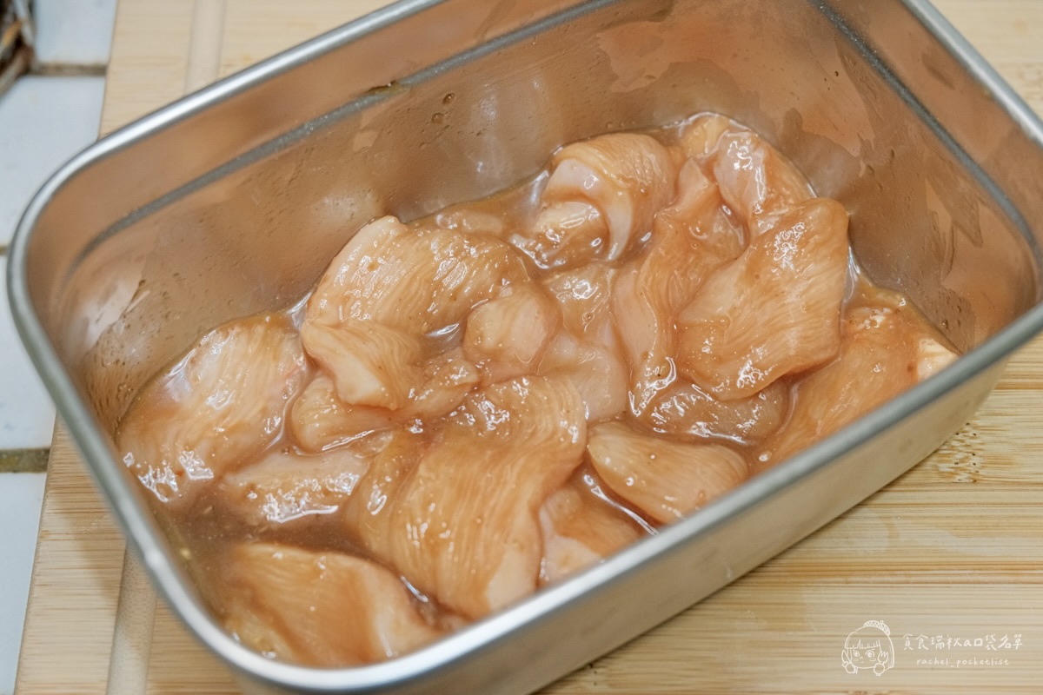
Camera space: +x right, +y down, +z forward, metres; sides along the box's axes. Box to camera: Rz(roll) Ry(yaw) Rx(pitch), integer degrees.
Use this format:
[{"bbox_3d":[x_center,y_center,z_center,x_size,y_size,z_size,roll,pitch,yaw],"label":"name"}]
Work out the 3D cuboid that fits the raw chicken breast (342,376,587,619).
[{"bbox_3d":[-0.013,0.034,0.385,0.047,0.019,0.062,16,60,7],"label":"raw chicken breast"}]

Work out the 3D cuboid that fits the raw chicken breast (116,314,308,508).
[{"bbox_3d":[-0.070,0.015,0.397,0.033,0.017,0.058,33,63,16],"label":"raw chicken breast"}]

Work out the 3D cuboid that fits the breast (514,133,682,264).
[{"bbox_3d":[0.018,-0.034,0.426,0.033,0.021,0.047,33,63,16],"label":"breast"}]

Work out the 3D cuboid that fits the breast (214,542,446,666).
[{"bbox_3d":[-0.043,0.062,0.371,0.052,0.017,0.028,16,60,7],"label":"breast"}]

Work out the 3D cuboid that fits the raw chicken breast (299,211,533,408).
[{"bbox_3d":[-0.030,-0.008,0.407,0.038,0.021,0.056,39,65,19],"label":"raw chicken breast"}]

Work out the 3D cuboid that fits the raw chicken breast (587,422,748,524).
[{"bbox_3d":[0.032,0.032,0.390,0.038,0.017,0.024,22,60,10],"label":"raw chicken breast"}]

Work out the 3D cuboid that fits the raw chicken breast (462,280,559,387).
[{"bbox_3d":[-0.003,0.000,0.404,0.024,0.016,0.025,-20,62,-14],"label":"raw chicken breast"}]

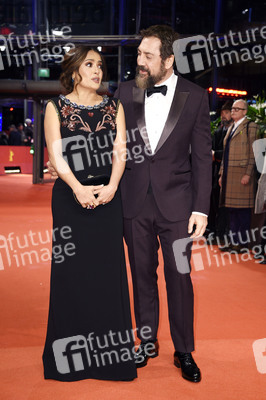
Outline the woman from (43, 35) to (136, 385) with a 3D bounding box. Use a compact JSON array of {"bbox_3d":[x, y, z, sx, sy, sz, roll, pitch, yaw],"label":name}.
[{"bbox_3d":[-0.226,0.039,3.624,0.500,1.700,0.400,-1,4,-8],"label":"woman"}]

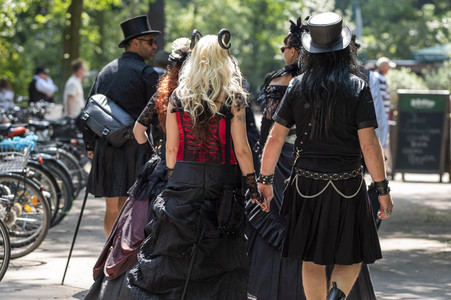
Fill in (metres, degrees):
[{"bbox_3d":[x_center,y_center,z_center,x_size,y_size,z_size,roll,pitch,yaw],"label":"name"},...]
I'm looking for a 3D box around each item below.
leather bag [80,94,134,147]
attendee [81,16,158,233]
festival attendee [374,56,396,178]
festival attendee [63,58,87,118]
[{"bbox_3d":[-0.813,-0.203,11.650,0.340,0.210,0.170,38,29,14],"label":"leather bag"},{"bbox_3d":[-0.743,-0.018,11.900,0.570,1.860,0.450,1,2,15],"label":"attendee"},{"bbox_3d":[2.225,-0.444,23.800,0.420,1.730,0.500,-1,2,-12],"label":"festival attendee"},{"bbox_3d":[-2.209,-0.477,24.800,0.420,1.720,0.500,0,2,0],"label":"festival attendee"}]

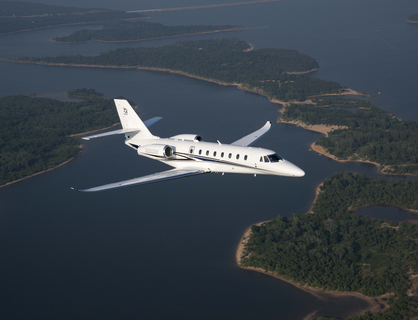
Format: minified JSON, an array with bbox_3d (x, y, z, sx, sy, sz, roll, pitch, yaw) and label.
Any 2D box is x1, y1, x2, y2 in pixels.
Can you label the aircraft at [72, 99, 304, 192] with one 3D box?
[{"bbox_3d":[-0.639,-1.690,62.984,19.350,5.320,22.050,7,18,43],"label":"aircraft"}]

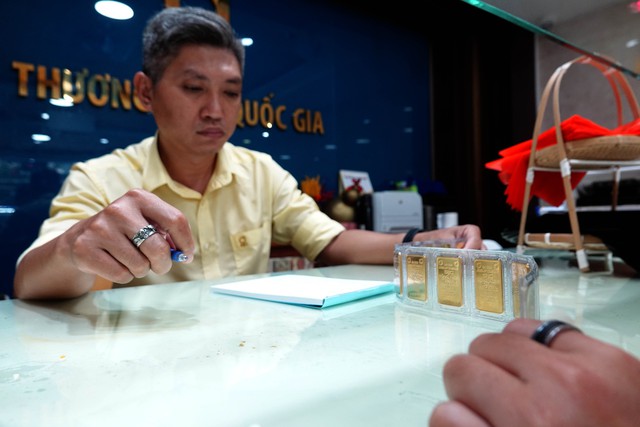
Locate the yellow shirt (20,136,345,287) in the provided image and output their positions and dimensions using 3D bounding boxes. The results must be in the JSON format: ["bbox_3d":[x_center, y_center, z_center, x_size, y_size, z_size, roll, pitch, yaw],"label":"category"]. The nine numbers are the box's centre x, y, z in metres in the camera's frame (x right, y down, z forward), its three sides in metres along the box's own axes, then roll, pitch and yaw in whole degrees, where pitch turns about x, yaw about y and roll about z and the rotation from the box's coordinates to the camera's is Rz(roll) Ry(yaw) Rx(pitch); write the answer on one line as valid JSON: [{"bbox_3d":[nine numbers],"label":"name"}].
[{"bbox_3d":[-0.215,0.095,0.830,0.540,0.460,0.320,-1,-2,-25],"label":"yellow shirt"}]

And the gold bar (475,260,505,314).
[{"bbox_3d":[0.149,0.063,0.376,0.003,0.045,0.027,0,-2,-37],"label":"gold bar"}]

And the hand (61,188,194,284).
[{"bbox_3d":[-0.167,0.021,0.370,0.115,0.082,0.085,-3,-2,44],"label":"hand"}]

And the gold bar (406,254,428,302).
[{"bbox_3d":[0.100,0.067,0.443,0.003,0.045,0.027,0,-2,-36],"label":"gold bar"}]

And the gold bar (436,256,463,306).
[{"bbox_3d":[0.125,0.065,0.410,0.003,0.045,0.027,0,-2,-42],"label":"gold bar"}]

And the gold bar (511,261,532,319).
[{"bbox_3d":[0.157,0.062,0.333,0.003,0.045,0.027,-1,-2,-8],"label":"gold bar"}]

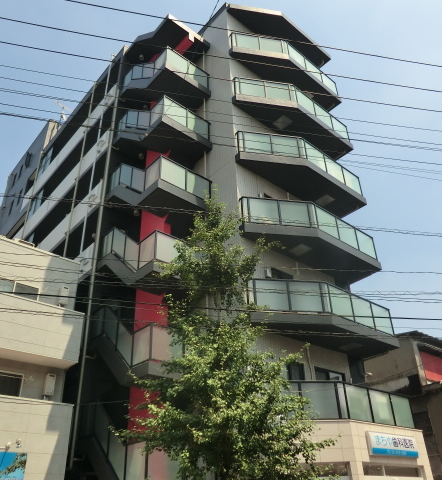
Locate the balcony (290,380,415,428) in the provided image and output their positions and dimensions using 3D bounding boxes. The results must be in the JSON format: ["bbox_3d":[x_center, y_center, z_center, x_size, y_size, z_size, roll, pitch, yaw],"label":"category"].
[{"bbox_3d":[3.356,4.649,12.240,5.444,0.983,1.425,23,-39,-35],"label":"balcony"}]

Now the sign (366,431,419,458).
[{"bbox_3d":[4.624,5.504,11.865,2.303,0.547,0.120,23,-39,-35],"label":"sign"}]

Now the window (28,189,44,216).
[{"bbox_3d":[-10.415,-1.869,24.913,0.120,1.482,2.138,23,-39,-35],"label":"window"}]

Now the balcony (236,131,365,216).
[{"bbox_3d":[3.129,-2.554,16.862,5.720,1.320,1.590,23,-39,-35],"label":"balcony"}]

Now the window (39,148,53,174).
[{"bbox_3d":[-10.551,-4.600,26.752,0.120,1.470,1.850,23,-39,-35],"label":"window"}]

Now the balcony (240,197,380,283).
[{"bbox_3d":[3.209,-0.067,15.371,5.720,1.320,1.590,23,-39,-35],"label":"balcony"}]

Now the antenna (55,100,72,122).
[{"bbox_3d":[-10.668,-8.476,30.040,1.311,1.453,0.712,23,-39,-35],"label":"antenna"}]

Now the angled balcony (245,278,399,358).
[{"bbox_3d":[3.232,2.358,13.638,5.672,1.311,1.499,23,-39,-35],"label":"angled balcony"}]

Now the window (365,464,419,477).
[{"bbox_3d":[4.619,6.143,11.836,2.880,0.300,0.120,23,-39,-35],"label":"window"}]

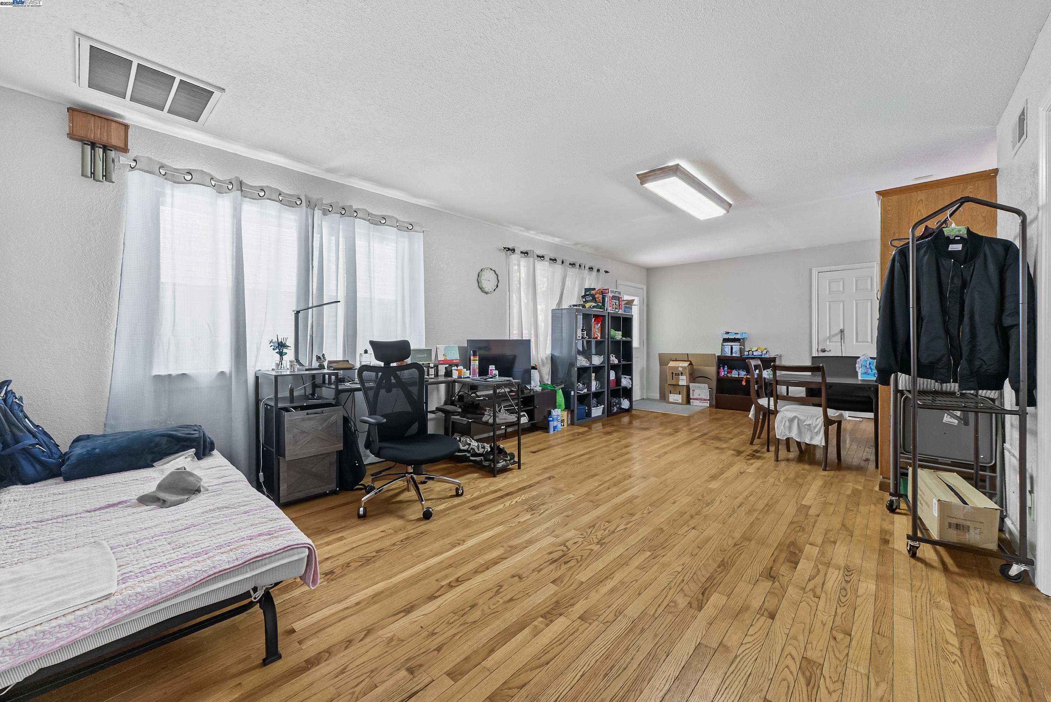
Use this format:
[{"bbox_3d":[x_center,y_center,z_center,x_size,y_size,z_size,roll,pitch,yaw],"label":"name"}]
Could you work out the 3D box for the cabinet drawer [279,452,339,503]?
[{"bbox_3d":[-1.574,0.836,2.897,0.360,0.290,0.340,-1,1,-45],"label":"cabinet drawer"}]

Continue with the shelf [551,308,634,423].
[{"bbox_3d":[1.008,0.199,5.881,0.390,1.480,1.530,0,1,42],"label":"shelf"}]

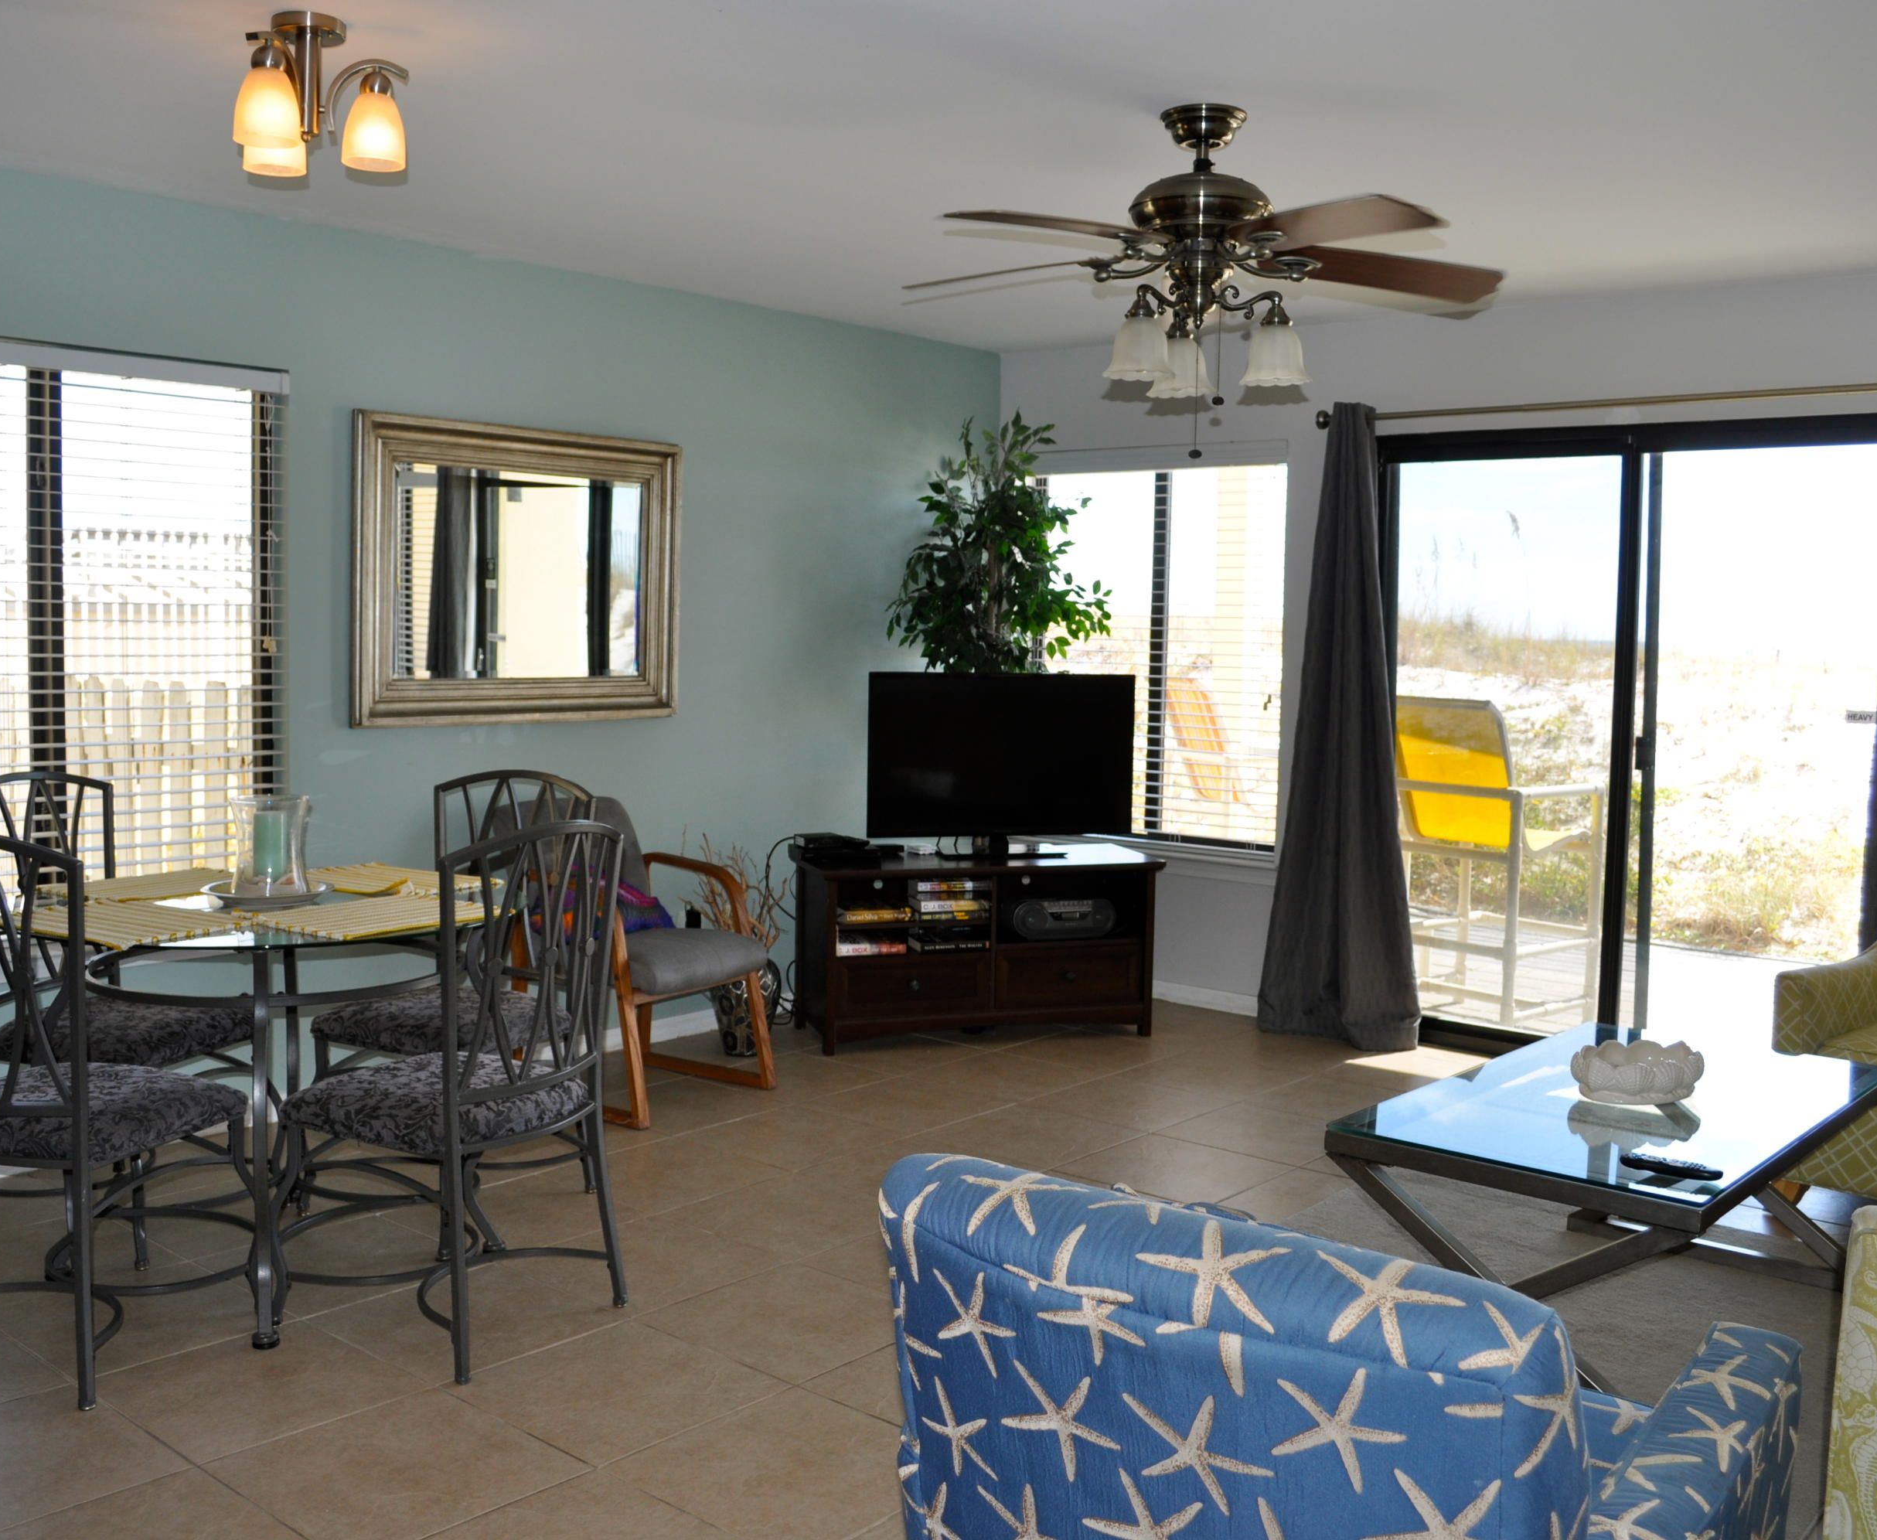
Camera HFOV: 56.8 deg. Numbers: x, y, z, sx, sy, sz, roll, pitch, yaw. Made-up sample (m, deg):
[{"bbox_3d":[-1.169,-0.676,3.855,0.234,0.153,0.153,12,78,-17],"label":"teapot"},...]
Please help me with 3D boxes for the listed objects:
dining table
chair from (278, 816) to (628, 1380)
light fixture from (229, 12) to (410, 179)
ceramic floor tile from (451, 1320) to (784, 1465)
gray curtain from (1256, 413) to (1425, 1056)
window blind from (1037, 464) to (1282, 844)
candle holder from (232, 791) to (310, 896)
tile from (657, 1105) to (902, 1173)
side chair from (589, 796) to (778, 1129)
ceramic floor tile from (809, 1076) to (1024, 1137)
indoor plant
[{"bbox_3d":[-1.365,0.653,3.528,1.060,0.784,1.060,5,6,41],"label":"dining table"},{"bbox_3d":[-0.937,0.580,3.380,0.540,0.990,0.460,4,5,29],"label":"chair"},{"bbox_3d":[-1.072,-1.171,3.020,0.310,0.265,0.310,5,6,40],"label":"light fixture"},{"bbox_3d":[-0.569,1.097,3.068,0.446,0.010,0.446,5,6,41],"label":"ceramic floor tile"},{"bbox_3d":[1.409,-0.151,5.944,0.600,2.170,0.160,5,6,40],"label":"gray curtain"},{"bbox_3d":[0.811,-0.467,6.575,1.110,1.400,0.060,5,6,40],"label":"window blind"},{"bbox_3d":[-1.367,0.149,3.555,0.160,0.205,0.160,5,6,41],"label":"candle holder"},{"bbox_3d":[-0.401,0.997,4.680,0.455,0.010,0.455,5,6,40],"label":"tile"},{"bbox_3d":[-0.886,0.513,5.080,0.660,0.845,0.565,4,6,36],"label":"side chair"},{"bbox_3d":[-0.094,0.978,5.035,0.455,0.010,0.455,5,6,40],"label":"ceramic floor tile"},{"bbox_3d":[0.201,-0.210,6.292,0.760,2.140,0.760,1,4,-4],"label":"indoor plant"}]

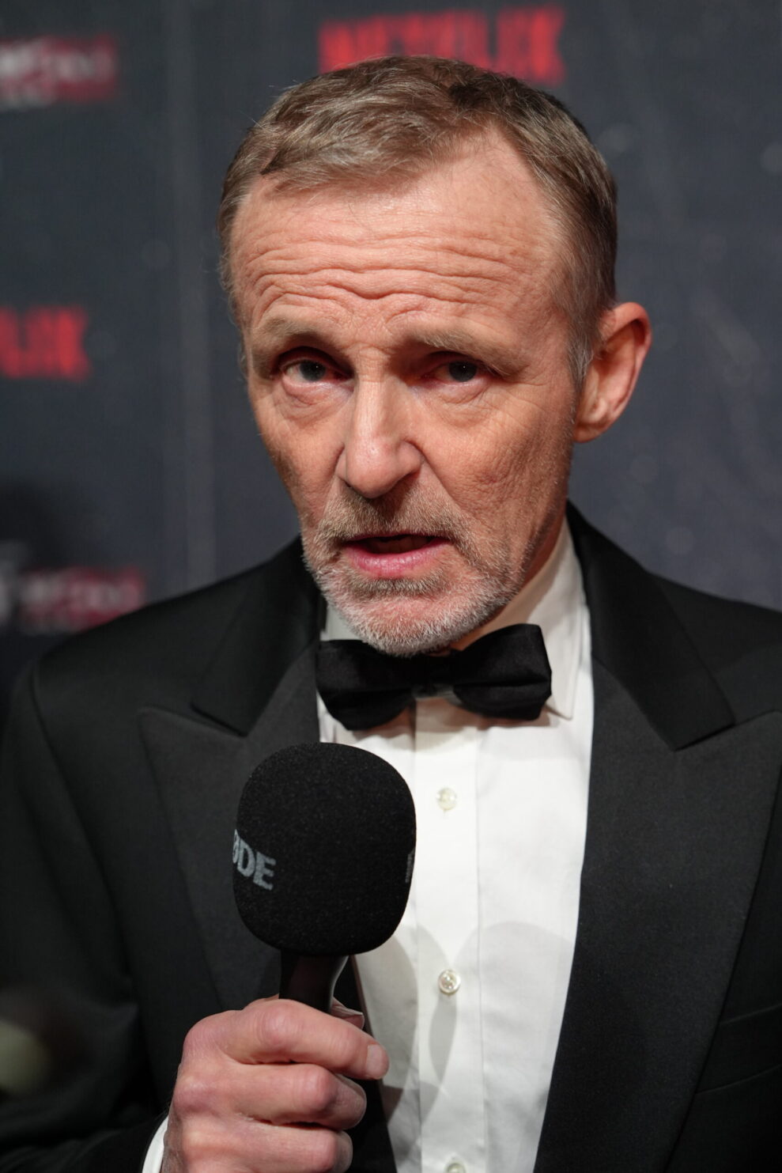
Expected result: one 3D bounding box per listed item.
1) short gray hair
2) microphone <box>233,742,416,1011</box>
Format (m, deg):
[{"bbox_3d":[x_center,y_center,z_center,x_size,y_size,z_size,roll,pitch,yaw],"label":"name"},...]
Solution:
[{"bbox_3d":[0.013,-0.151,1.006,0.172,0.170,0.197,0,14,17],"label":"short gray hair"},{"bbox_3d":[-0.031,0.161,0.895,0.070,0.205,0.070,-1,15,-21],"label":"microphone"}]

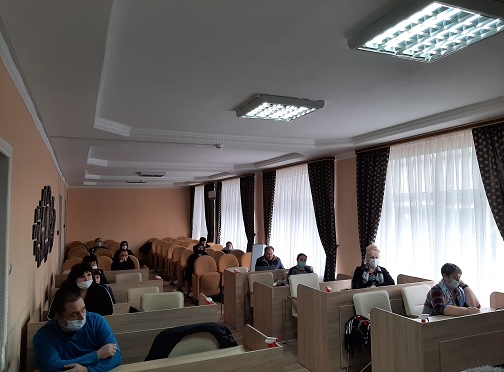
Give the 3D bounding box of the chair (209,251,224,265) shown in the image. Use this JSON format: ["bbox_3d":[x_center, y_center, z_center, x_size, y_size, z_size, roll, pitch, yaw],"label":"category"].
[{"bbox_3d":[-0.821,2.004,8.815,0.560,0.940,0.550,0,-4,-24],"label":"chair"}]

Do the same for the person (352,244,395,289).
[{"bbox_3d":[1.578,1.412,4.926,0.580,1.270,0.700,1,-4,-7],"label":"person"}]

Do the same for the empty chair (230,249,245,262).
[{"bbox_3d":[-0.319,2.008,9.042,0.560,0.940,0.550,0,-4,-24],"label":"empty chair"}]

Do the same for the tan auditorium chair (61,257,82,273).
[{"bbox_3d":[-3.378,1.889,7.228,0.530,0.970,0.470,2,-4,-24],"label":"tan auditorium chair"}]

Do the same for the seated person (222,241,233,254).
[{"bbox_3d":[-0.501,1.930,9.378,0.500,1.140,0.700,0,-4,-24],"label":"seated person"}]

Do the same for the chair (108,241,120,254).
[{"bbox_3d":[-4.125,2.201,11.617,0.550,0.910,0.550,1,-4,-24],"label":"chair"}]

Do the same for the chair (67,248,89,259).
[{"bbox_3d":[-4.310,2.060,9.346,0.550,0.910,0.550,1,-4,-24],"label":"chair"}]

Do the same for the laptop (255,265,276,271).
[{"bbox_3d":[0.238,1.501,6.679,0.370,0.220,0.290,2,-4,-24],"label":"laptop"}]

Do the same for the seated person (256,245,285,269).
[{"bbox_3d":[0.343,1.697,6.925,0.580,1.220,0.750,1,-4,-24],"label":"seated person"}]

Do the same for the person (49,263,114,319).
[{"bbox_3d":[-1.577,1.343,3.505,0.580,1.200,0.750,2,-4,-24],"label":"person"}]

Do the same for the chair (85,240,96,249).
[{"bbox_3d":[-4.770,2.187,11.570,0.530,0.970,0.470,2,-4,-24],"label":"chair"}]

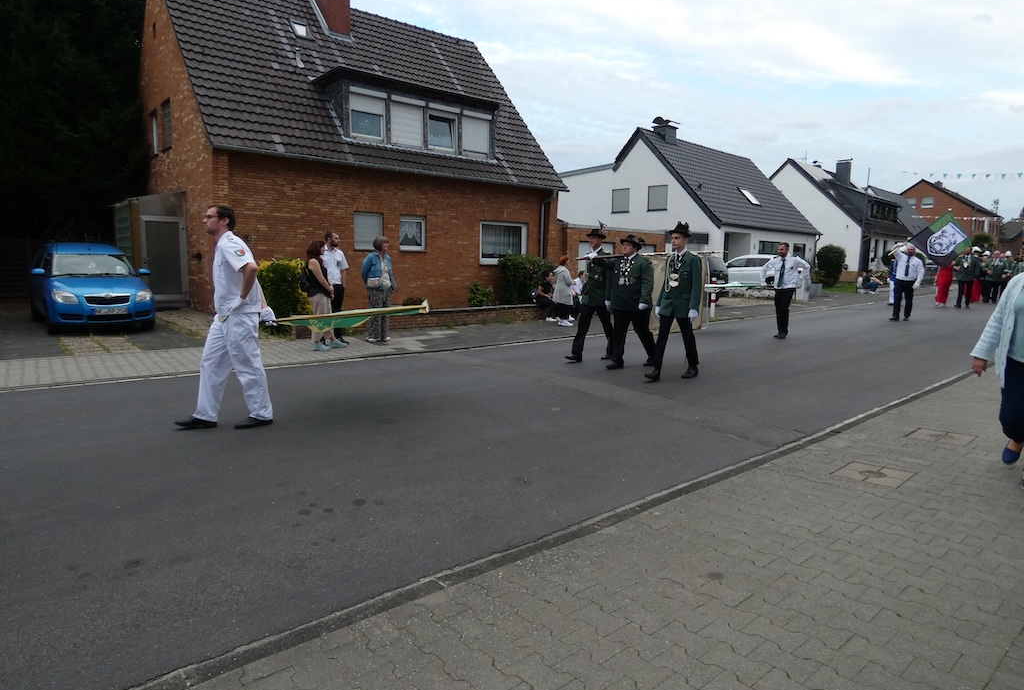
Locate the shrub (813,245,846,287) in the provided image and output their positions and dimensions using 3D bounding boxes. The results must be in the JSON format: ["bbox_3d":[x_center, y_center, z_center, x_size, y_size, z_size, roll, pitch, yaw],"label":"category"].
[{"bbox_3d":[15.535,-3.824,28.856,1.550,2.031,1.500,-6,11,-39],"label":"shrub"}]

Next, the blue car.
[{"bbox_3d":[-8.370,-1.190,11.730,1.750,1.620,4.200,-6,11,-42],"label":"blue car"}]

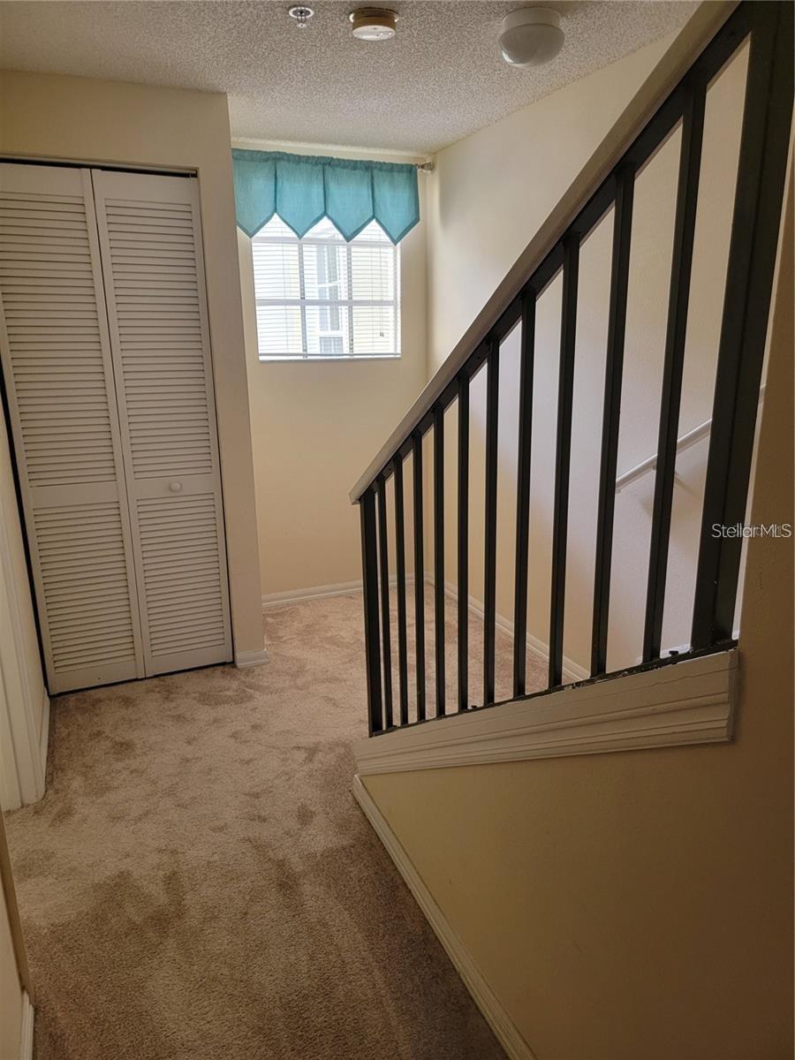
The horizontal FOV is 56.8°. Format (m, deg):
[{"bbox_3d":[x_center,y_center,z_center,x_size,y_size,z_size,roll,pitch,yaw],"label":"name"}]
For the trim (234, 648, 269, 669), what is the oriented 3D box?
[{"bbox_3d":[-0.667,0.596,3.396,0.150,0.068,0.020,-7,17,-22],"label":"trim"}]

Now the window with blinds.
[{"bbox_3d":[-0.358,-1.303,3.834,0.790,0.789,0.080,-7,17,-22],"label":"window with blinds"}]

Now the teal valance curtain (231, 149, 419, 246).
[{"bbox_3d":[-0.356,-1.634,3.649,1.008,0.398,0.060,-7,17,-22],"label":"teal valance curtain"}]

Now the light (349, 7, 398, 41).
[{"bbox_3d":[-0.065,-1.438,2.091,0.139,0.048,0.139,0,16,0],"label":"light"}]

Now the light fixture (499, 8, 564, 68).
[{"bbox_3d":[0.390,-1.419,2.143,0.188,0.120,0.188,0,16,0],"label":"light fixture"}]

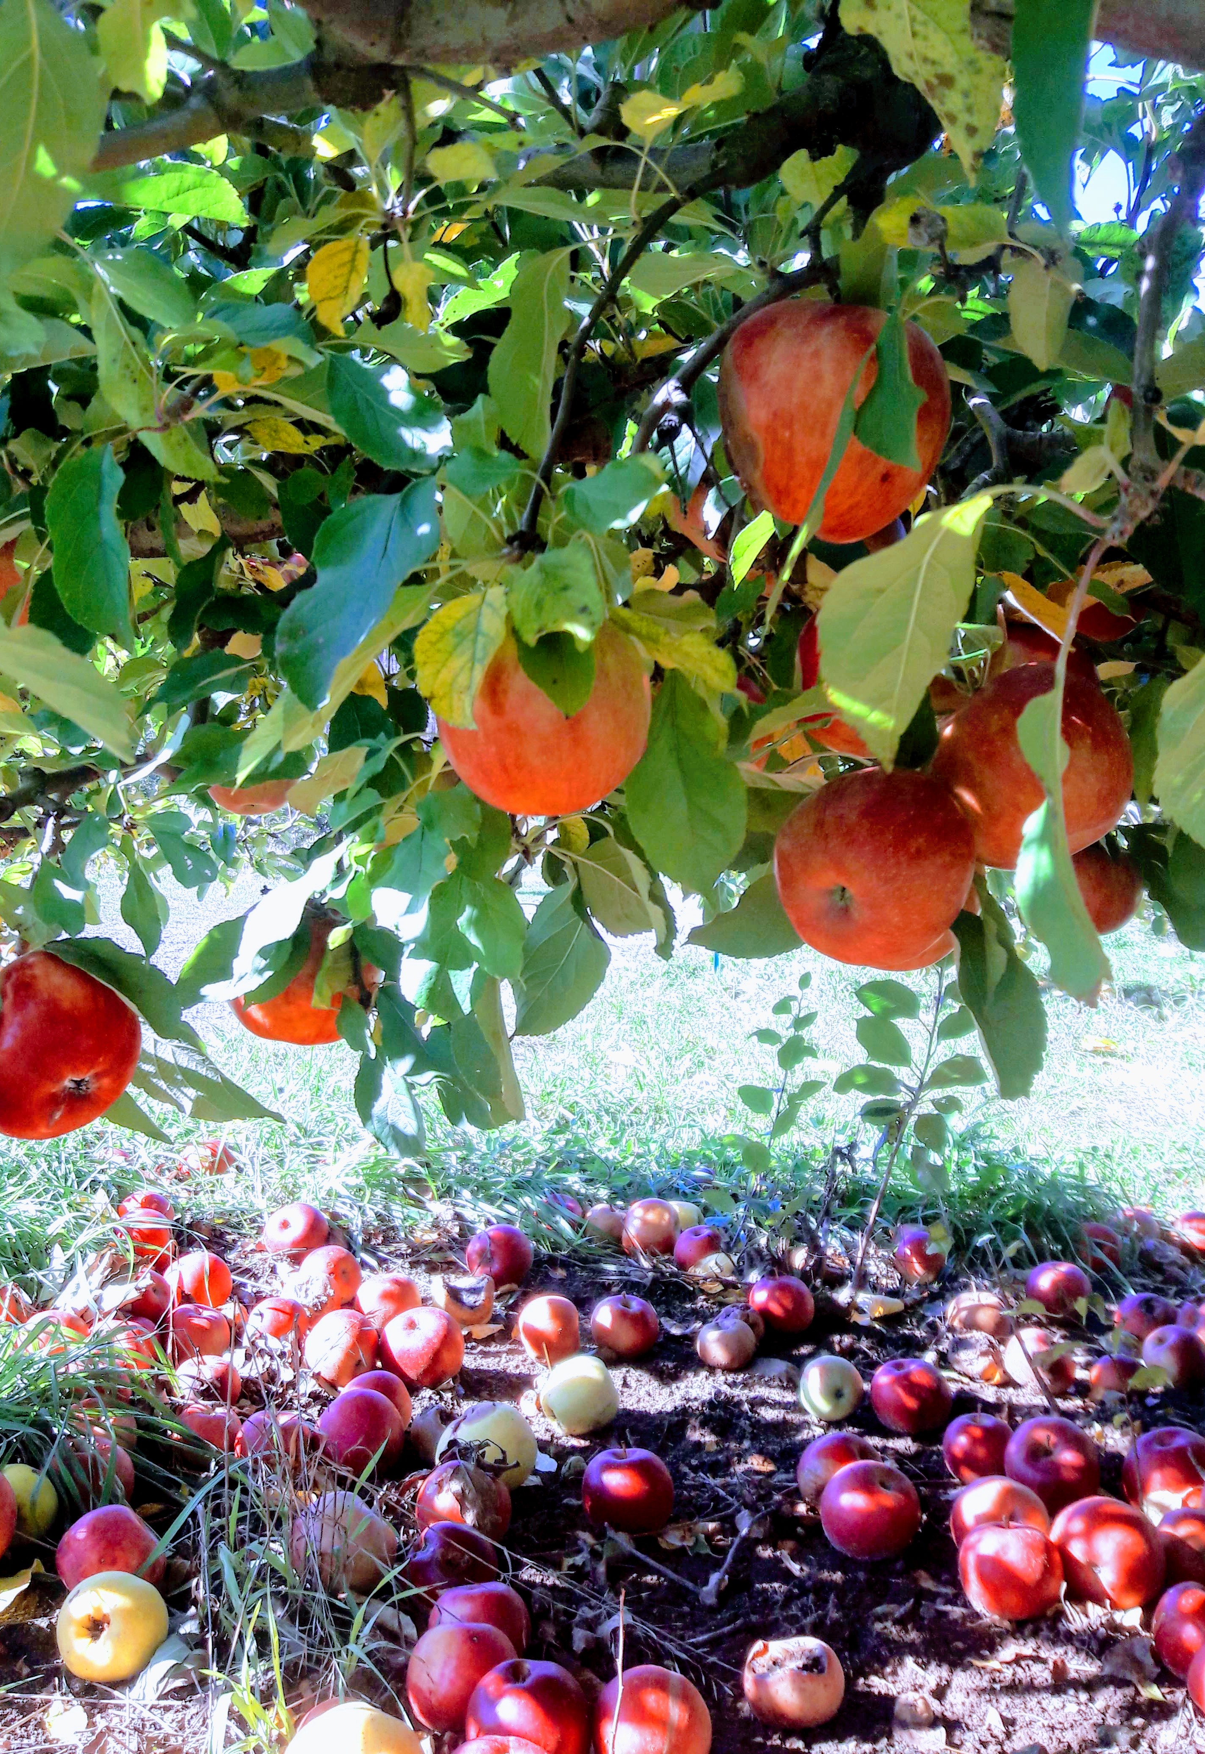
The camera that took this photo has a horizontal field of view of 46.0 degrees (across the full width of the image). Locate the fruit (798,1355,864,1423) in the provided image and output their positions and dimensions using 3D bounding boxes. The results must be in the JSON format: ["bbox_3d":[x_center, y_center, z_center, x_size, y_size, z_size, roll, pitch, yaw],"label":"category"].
[{"bbox_3d":[0.233,0.524,1.452,0.067,0.067,0.063,-32,23,-3],"label":"fruit"}]

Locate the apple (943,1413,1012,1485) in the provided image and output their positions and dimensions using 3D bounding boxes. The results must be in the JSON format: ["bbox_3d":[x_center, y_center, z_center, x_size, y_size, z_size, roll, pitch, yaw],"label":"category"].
[{"bbox_3d":[0.367,0.561,1.395,0.066,0.063,0.066,2,3,0],"label":"apple"}]

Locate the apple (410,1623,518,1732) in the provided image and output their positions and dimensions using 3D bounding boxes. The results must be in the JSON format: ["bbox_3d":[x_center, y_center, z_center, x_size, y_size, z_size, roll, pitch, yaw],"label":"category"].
[{"bbox_3d":[-0.092,0.526,0.931,0.072,0.069,0.072,2,3,0],"label":"apple"}]

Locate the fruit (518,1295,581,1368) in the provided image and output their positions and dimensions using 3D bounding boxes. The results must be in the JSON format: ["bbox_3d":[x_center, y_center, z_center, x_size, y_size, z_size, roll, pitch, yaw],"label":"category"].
[{"bbox_3d":[-0.060,0.511,1.597,0.069,0.079,0.069,0,3,0],"label":"fruit"}]

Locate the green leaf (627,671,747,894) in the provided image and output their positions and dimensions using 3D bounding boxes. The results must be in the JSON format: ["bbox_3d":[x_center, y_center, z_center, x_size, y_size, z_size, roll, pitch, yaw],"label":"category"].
[{"bbox_3d":[0.034,-0.040,0.575,0.049,0.093,0.020,-6,6,8],"label":"green leaf"}]

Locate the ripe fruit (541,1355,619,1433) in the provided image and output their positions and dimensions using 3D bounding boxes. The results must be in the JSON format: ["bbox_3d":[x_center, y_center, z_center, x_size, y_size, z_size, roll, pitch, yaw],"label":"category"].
[{"bbox_3d":[-0.023,0.498,1.366,0.074,0.071,0.074,2,3,0],"label":"ripe fruit"}]

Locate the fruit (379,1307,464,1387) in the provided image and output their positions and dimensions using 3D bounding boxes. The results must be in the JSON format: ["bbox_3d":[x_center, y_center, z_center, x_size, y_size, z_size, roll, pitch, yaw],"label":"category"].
[{"bbox_3d":[-0.183,0.480,1.448,0.085,0.079,0.085,-15,38,0],"label":"fruit"}]

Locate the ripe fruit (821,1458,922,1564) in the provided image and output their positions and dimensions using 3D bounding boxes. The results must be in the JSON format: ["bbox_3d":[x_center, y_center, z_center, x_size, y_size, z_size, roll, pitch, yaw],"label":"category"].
[{"bbox_3d":[0.215,0.508,1.139,0.080,0.075,0.080,13,6,0],"label":"ripe fruit"}]

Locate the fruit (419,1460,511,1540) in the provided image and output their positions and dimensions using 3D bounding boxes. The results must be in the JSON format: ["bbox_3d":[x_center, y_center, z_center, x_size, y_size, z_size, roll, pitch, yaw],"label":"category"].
[{"bbox_3d":[-0.108,0.490,1.110,0.074,0.068,0.074,1,3,0],"label":"fruit"}]

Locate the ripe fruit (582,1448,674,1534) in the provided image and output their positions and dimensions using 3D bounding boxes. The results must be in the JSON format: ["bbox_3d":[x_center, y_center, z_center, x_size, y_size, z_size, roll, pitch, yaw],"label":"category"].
[{"bbox_3d":[0.022,0.515,1.190,0.076,0.071,0.076,0,3,0],"label":"ripe fruit"}]

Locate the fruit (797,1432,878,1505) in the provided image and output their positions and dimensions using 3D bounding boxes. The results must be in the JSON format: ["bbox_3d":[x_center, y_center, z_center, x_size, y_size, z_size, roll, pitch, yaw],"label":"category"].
[{"bbox_3d":[0.208,0.523,1.246,0.072,0.070,0.072,0,3,0],"label":"fruit"}]

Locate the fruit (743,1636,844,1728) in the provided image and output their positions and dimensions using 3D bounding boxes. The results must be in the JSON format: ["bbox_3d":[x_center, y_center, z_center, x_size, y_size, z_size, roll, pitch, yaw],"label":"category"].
[{"bbox_3d":[0.130,0.549,0.968,0.067,0.061,0.067,1,3,8],"label":"fruit"}]

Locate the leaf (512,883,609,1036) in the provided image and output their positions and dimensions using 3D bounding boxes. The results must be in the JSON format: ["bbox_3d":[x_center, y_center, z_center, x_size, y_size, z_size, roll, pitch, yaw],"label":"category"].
[{"bbox_3d":[-0.019,0.037,0.640,0.040,0.074,0.020,20,0,-5],"label":"leaf"}]

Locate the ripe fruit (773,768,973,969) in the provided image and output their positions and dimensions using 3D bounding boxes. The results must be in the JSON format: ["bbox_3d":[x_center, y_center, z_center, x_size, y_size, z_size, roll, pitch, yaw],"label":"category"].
[{"bbox_3d":[0.106,-0.003,0.555,0.079,0.079,0.073,0,16,31],"label":"ripe fruit"}]

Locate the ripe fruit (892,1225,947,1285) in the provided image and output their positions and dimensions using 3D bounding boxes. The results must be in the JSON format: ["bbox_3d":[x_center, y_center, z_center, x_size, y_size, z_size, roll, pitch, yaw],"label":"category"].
[{"bbox_3d":[0.415,0.496,1.856,0.070,0.075,0.070,0,3,0],"label":"ripe fruit"}]

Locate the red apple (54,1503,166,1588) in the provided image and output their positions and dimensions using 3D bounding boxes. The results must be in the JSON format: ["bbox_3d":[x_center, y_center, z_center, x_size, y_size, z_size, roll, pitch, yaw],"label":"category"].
[{"bbox_3d":[-0.352,0.482,1.016,0.078,0.070,0.078,2,3,0],"label":"red apple"}]

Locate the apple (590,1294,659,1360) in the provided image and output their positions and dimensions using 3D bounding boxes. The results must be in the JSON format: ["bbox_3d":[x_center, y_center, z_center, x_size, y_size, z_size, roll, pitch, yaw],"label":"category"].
[{"bbox_3d":[0.025,0.497,1.571,0.075,0.068,0.075,0,3,0],"label":"apple"}]

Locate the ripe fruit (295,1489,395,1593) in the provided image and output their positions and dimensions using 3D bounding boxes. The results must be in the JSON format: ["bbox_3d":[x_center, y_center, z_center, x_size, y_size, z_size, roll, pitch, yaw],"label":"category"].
[{"bbox_3d":[-0.194,0.500,1.066,0.078,0.072,0.078,0,3,-10],"label":"ripe fruit"}]

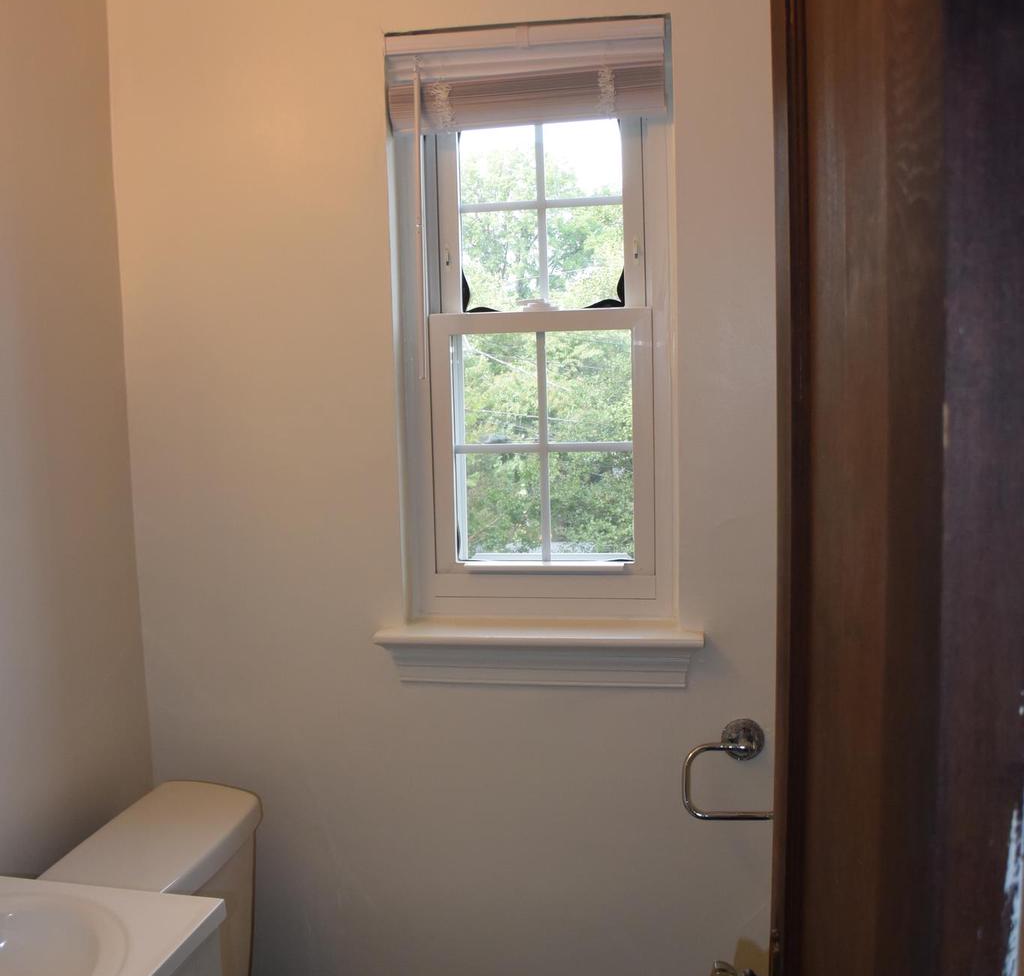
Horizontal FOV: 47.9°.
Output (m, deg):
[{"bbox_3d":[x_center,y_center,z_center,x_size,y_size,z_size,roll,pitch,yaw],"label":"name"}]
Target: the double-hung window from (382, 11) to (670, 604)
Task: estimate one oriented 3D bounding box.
[{"bbox_3d":[0.043,-0.258,1.925,0.460,0.965,0.120,-1,5,11],"label":"double-hung window"}]

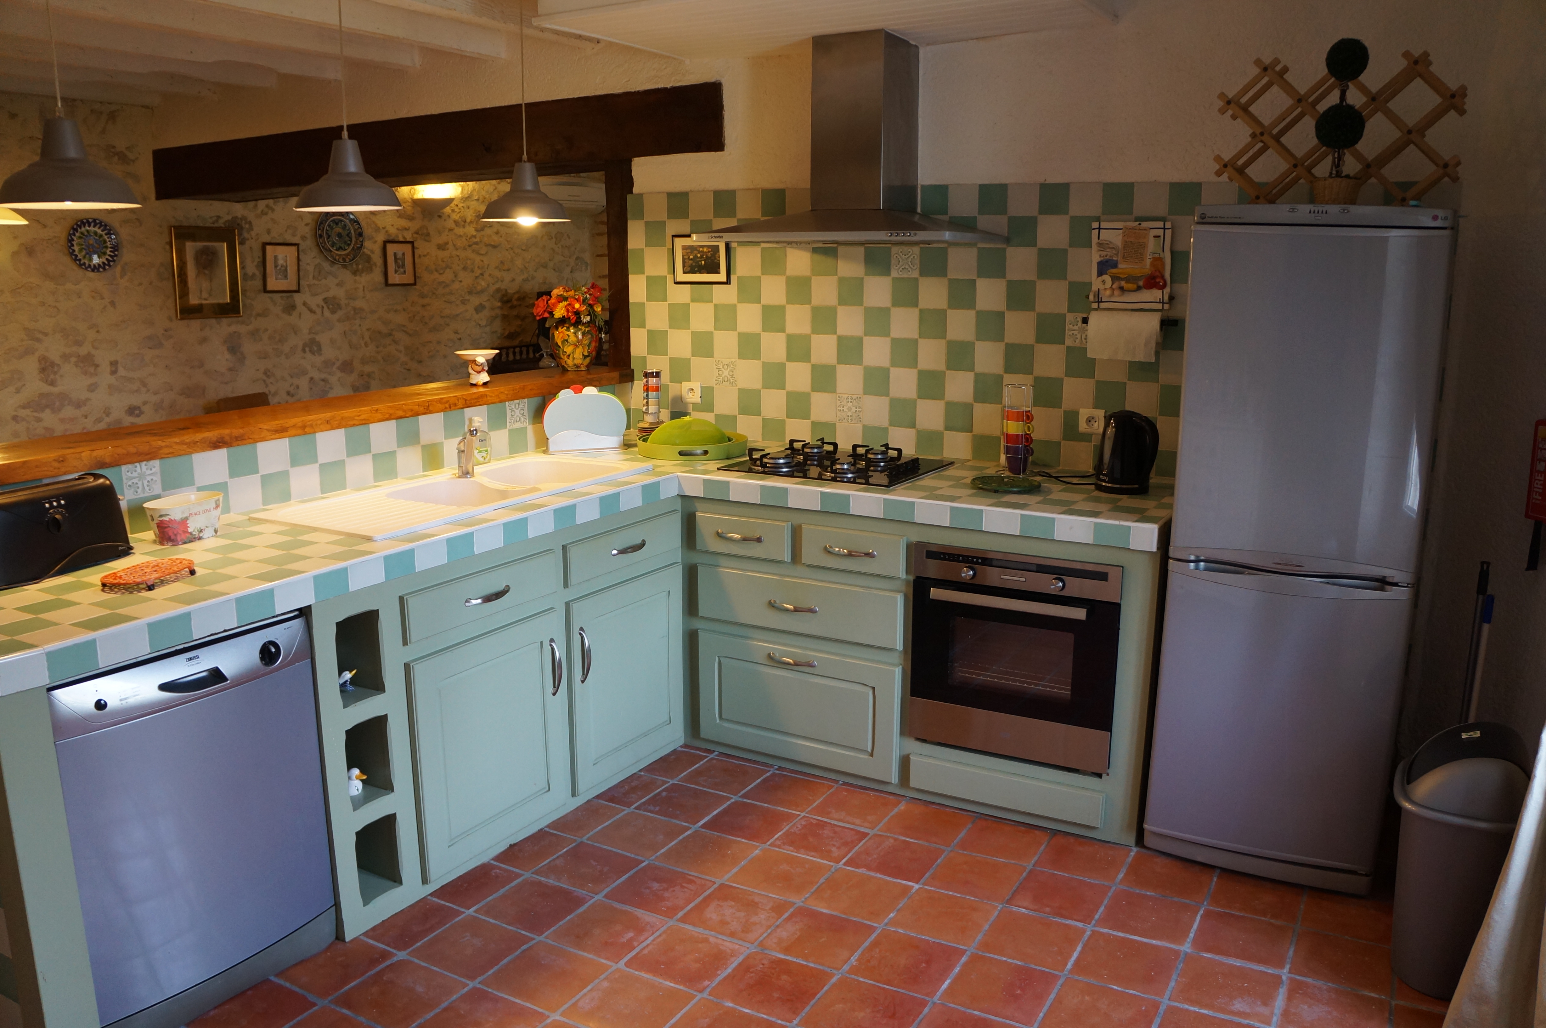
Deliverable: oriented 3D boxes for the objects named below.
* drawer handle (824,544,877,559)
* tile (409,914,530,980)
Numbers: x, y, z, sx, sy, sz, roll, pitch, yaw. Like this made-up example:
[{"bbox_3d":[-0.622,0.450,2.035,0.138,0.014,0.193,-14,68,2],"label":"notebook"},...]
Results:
[{"bbox_3d":[0.234,0.108,3.434,0.165,0.028,0.035,7,13,29],"label":"drawer handle"},{"bbox_3d":[-0.702,1.019,2.706,0.209,0.015,0.209,7,13,29],"label":"tile"}]

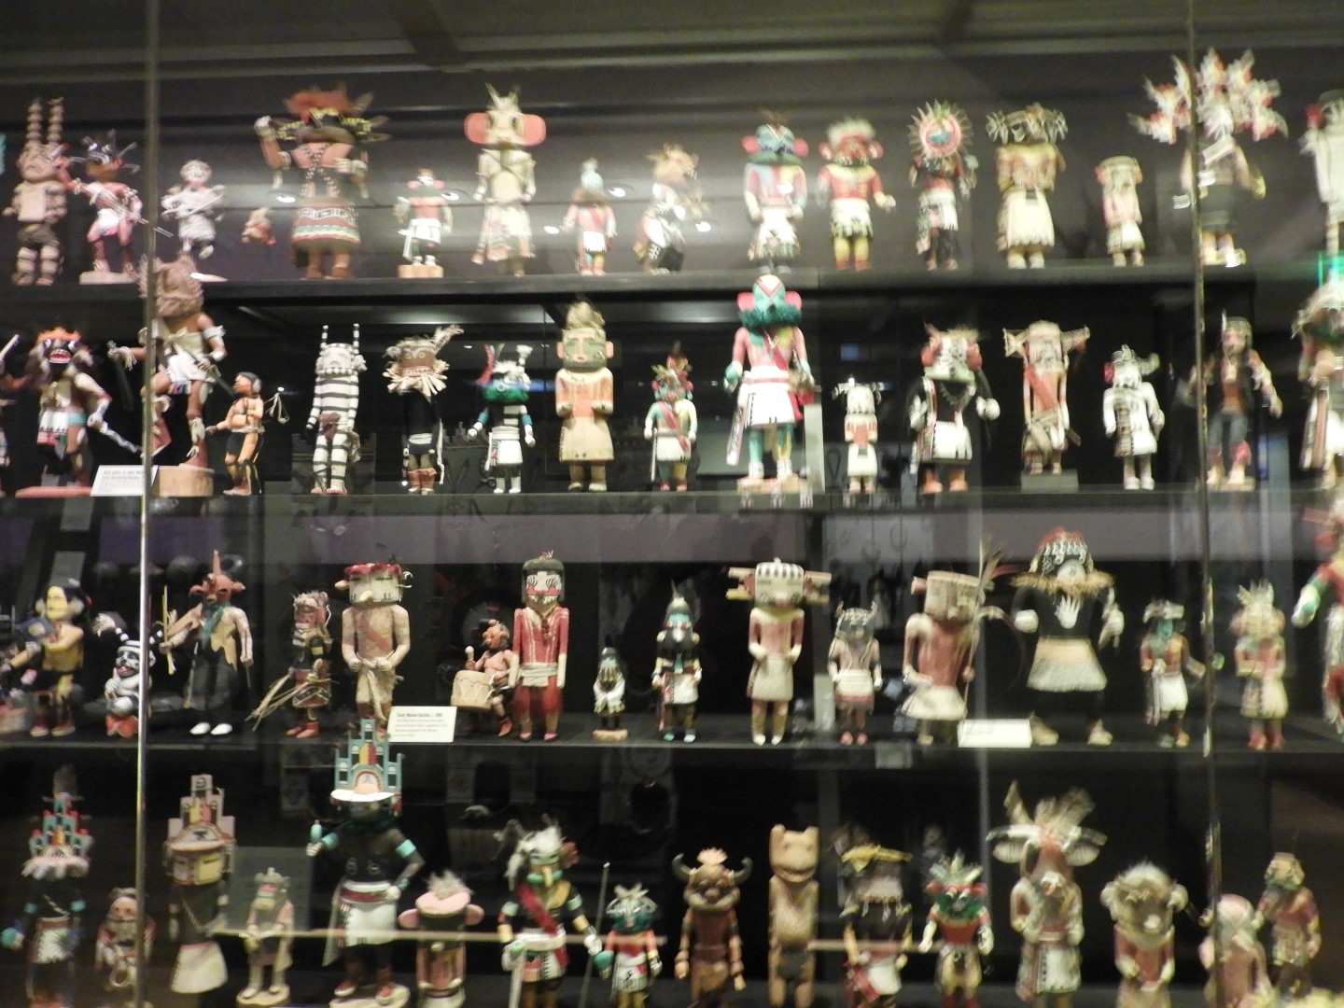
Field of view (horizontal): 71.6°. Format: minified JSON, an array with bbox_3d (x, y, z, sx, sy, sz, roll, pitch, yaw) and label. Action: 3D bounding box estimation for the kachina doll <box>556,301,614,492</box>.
[{"bbox_3d":[-0.154,-0.189,1.644,0.100,0.330,0.090,-1,-2,13],"label":"kachina doll"}]

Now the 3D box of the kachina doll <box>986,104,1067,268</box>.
[{"bbox_3d":[0.587,-0.526,1.541,0.127,0.267,0.100,0,-1,3],"label":"kachina doll"}]

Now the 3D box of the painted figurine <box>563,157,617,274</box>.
[{"bbox_3d":[-0.146,-0.506,1.644,0.093,0.203,0.070,0,-2,0],"label":"painted figurine"}]

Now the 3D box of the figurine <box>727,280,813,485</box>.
[{"bbox_3d":[0.171,-0.217,1.638,0.156,0.371,0.130,0,-2,0],"label":"figurine"}]

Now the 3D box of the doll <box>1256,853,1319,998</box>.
[{"bbox_3d":[1.007,0.694,1.523,0.086,0.241,0.090,-1,-1,19],"label":"doll"}]

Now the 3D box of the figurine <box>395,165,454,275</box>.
[{"bbox_3d":[-0.473,-0.537,1.778,0.106,0.201,0.085,0,-2,-10],"label":"figurine"}]

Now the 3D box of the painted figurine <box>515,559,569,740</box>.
[{"bbox_3d":[-0.224,0.246,1.593,0.091,0.318,0.080,0,-2,-7],"label":"painted figurine"}]

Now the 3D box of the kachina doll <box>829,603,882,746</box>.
[{"bbox_3d":[0.303,0.282,1.538,0.087,0.234,0.065,0,-1,6],"label":"kachina doll"}]

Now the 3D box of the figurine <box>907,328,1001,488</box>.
[{"bbox_3d":[0.493,-0.166,1.631,0.155,0.291,0.120,0,-2,7],"label":"figurine"}]

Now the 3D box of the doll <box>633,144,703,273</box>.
[{"bbox_3d":[-0.006,-0.523,1.647,0.120,0.225,0.095,-2,-2,38],"label":"doll"}]

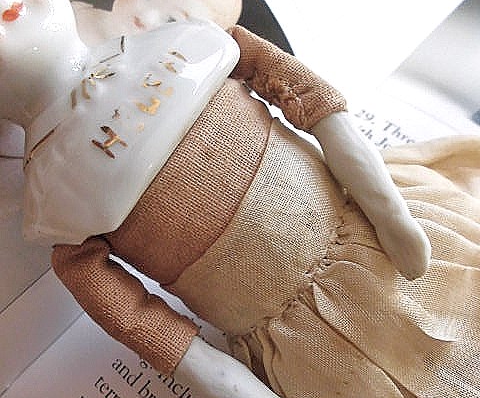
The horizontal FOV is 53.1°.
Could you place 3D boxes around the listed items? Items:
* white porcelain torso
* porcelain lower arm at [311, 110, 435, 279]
[{"bbox_3d":[-0.023,-0.015,0.100,0.036,0.026,0.056,29,71,22],"label":"white porcelain torso"},{"bbox_3d":[0.021,-0.002,0.081,0.009,0.008,0.034,-15,57,-4],"label":"porcelain lower arm"}]

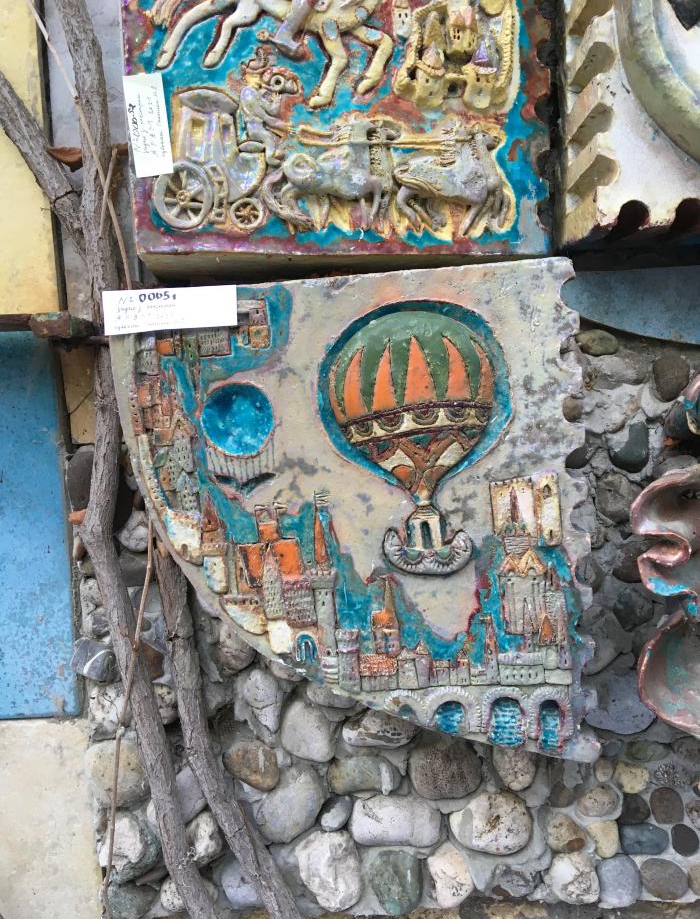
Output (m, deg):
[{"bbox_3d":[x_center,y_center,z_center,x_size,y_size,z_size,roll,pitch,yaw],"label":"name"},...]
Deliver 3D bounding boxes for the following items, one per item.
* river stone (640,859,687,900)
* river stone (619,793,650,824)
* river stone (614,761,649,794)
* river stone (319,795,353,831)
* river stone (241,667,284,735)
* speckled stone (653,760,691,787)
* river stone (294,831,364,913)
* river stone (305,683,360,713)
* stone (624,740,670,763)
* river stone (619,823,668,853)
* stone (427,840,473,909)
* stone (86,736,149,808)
[{"bbox_3d":[0.350,0.467,0.869,0.053,0.046,0.034,-2,5,0],"label":"river stone"},{"bbox_3d":[0.312,0.385,0.861,0.037,0.036,0.029,-2,5,0],"label":"river stone"},{"bbox_3d":[0.283,0.320,0.786,0.034,0.031,0.024,-1,5,0],"label":"river stone"},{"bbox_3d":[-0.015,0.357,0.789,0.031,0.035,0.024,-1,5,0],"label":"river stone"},{"bbox_3d":[-0.091,0.254,0.824,0.044,0.069,0.039,-2,8,2],"label":"river stone"},{"bbox_3d":[0.382,0.373,0.925,0.041,0.031,0.028,-1,7,0],"label":"speckled stone"},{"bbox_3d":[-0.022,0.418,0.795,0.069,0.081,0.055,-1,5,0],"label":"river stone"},{"bbox_3d":[-0.018,0.256,0.863,0.058,0.046,0.037,-2,5,0],"label":"river stone"},{"bbox_3d":[0.298,0.292,0.783,0.046,0.023,0.024,-1,5,0],"label":"stone"},{"bbox_3d":[0.314,0.404,0.832,0.052,0.033,0.031,-2,8,2],"label":"river stone"},{"bbox_3d":[0.112,0.461,0.868,0.051,0.072,0.038,-2,5,0],"label":"stone"},{"bbox_3d":[-0.248,0.336,0.840,0.068,0.078,0.052,-2,8,2],"label":"stone"}]

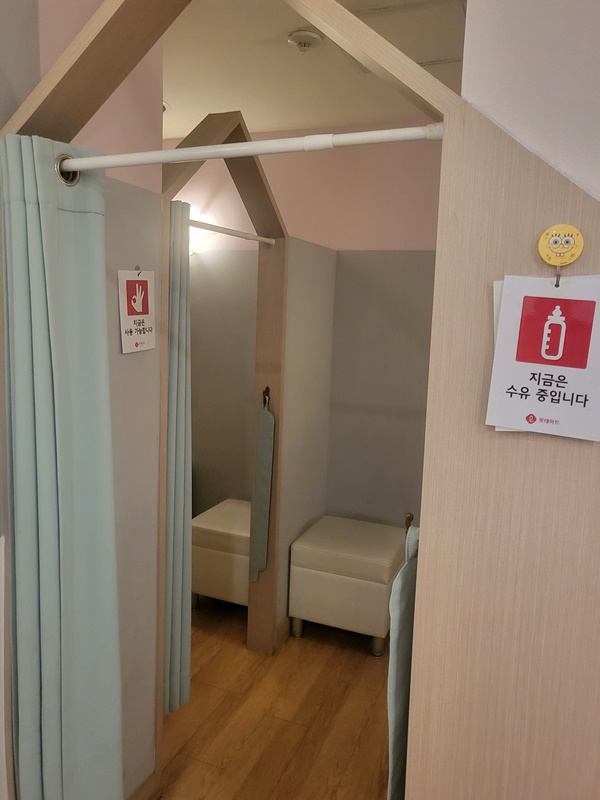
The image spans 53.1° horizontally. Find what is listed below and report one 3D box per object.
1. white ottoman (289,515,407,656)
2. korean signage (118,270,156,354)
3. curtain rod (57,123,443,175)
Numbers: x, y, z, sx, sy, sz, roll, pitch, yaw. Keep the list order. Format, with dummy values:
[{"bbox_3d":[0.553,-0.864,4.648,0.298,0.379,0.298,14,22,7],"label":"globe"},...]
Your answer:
[{"bbox_3d":[0.252,0.873,2.871,0.459,0.439,0.474,5,8,21],"label":"white ottoman"},{"bbox_3d":[-0.413,-0.226,1.542,0.009,0.207,0.145,5,11,21],"label":"korean signage"},{"bbox_3d":[-0.148,-0.446,1.075,0.800,0.025,0.025,5,8,21],"label":"curtain rod"}]

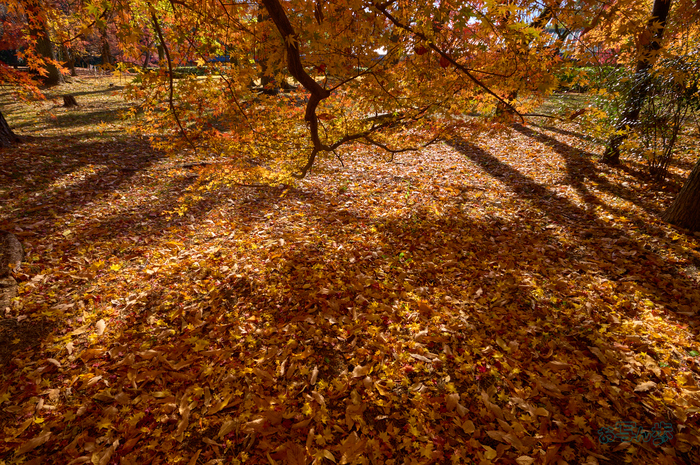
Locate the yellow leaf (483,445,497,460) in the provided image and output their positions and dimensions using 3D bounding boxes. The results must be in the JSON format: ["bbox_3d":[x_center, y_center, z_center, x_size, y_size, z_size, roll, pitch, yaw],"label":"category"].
[{"bbox_3d":[0.586,0.924,1.631,0.055,0.020,0.075,-8,25,-16],"label":"yellow leaf"}]

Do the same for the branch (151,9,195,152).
[{"bbox_3d":[-1.074,-0.914,2.350,0.180,0.800,0.220,-10,26,-21],"label":"branch"}]

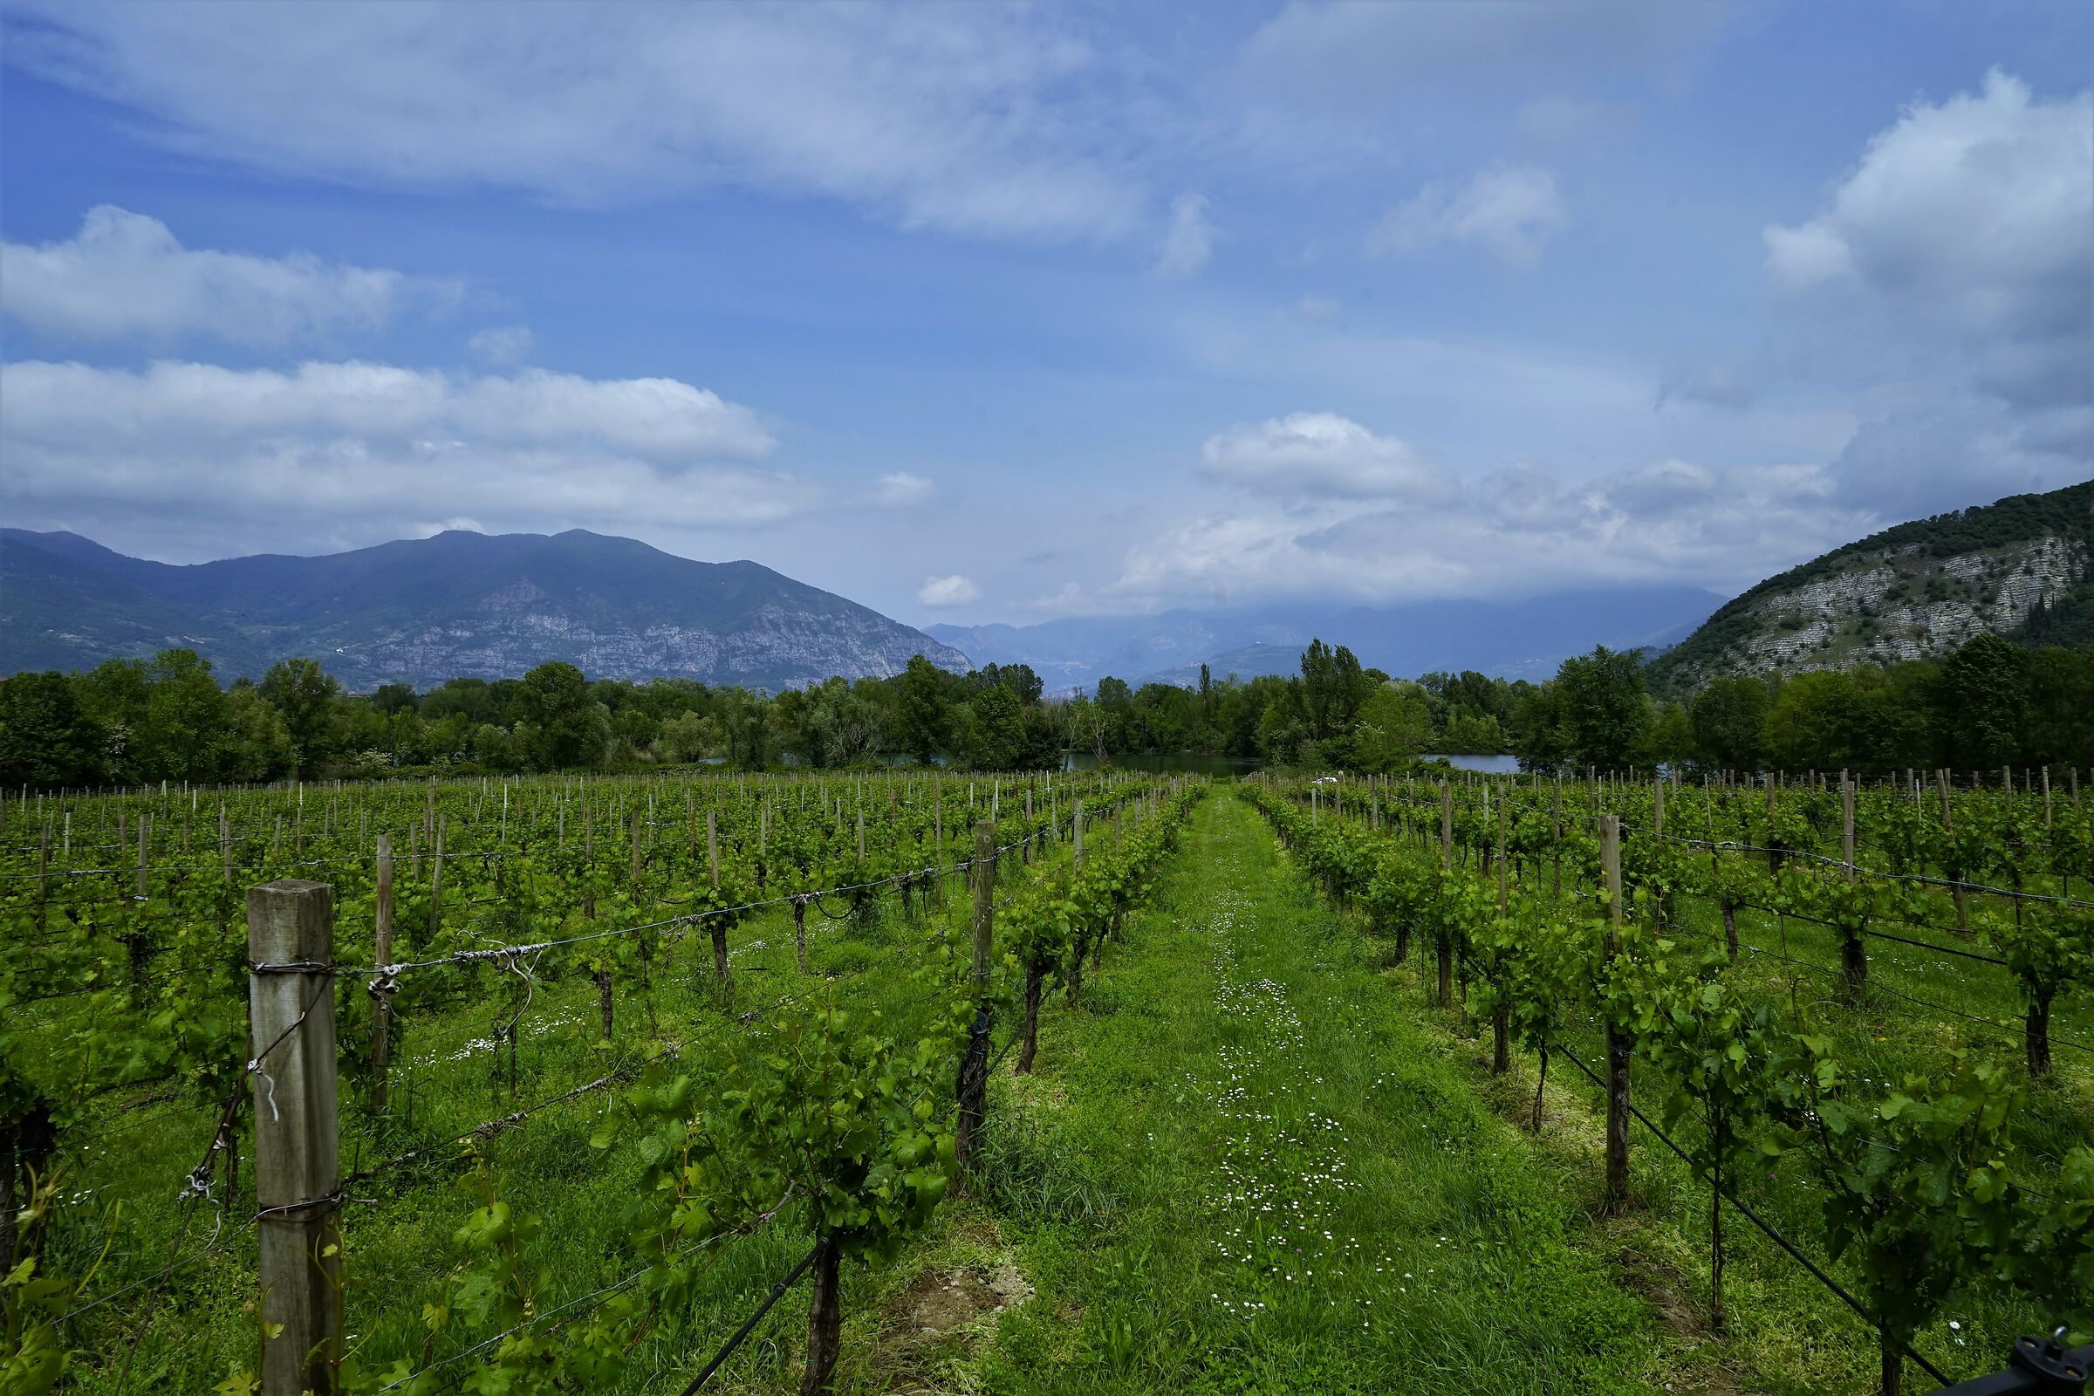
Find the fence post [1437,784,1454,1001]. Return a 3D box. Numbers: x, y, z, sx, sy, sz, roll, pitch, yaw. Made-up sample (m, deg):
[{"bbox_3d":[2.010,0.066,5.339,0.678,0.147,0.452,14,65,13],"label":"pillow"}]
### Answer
[{"bbox_3d":[2.824,1.376,9.877,0.068,1.579,0.068,0,-2,8],"label":"fence post"}]

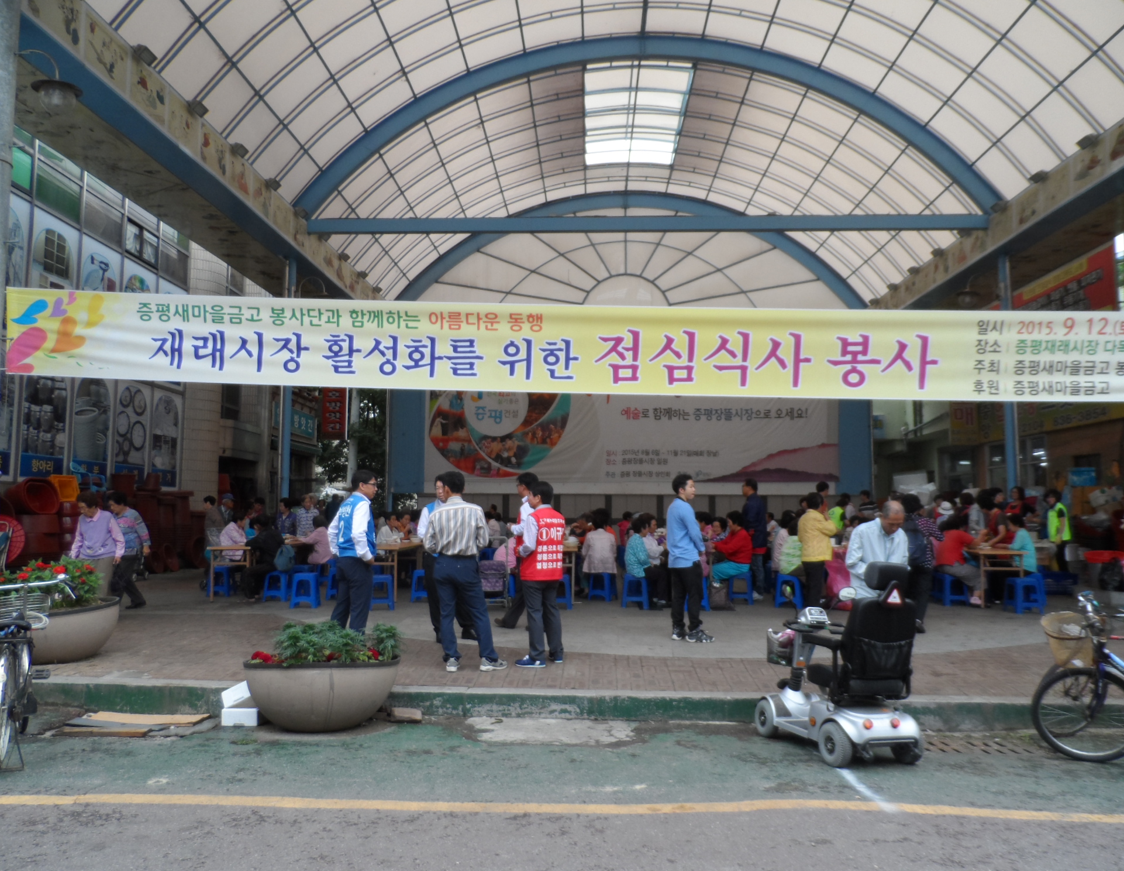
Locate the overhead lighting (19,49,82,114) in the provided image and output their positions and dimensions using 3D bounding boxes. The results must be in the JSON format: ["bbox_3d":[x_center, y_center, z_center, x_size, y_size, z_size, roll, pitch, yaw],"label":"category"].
[{"bbox_3d":[-5.048,-3.489,7.950,0.580,0.680,0.440,0,-5,2],"label":"overhead lighting"}]

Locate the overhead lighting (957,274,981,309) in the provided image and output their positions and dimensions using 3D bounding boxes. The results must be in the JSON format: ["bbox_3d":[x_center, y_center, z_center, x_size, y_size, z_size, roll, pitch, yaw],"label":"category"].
[{"bbox_3d":[7.919,-2.786,15.600,0.520,0.690,0.440,0,-5,2],"label":"overhead lighting"}]

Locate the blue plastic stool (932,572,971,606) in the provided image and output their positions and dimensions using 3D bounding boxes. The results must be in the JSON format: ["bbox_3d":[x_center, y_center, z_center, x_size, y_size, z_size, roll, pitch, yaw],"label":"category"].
[{"bbox_3d":[5.264,2.049,10.868,0.350,0.455,0.350,0,-5,2],"label":"blue plastic stool"}]

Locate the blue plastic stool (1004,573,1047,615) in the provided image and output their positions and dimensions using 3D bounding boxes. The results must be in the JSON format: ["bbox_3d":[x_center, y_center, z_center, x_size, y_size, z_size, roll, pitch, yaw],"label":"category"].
[{"bbox_3d":[6.050,2.078,10.475,0.370,0.455,0.370,0,-5,0],"label":"blue plastic stool"}]

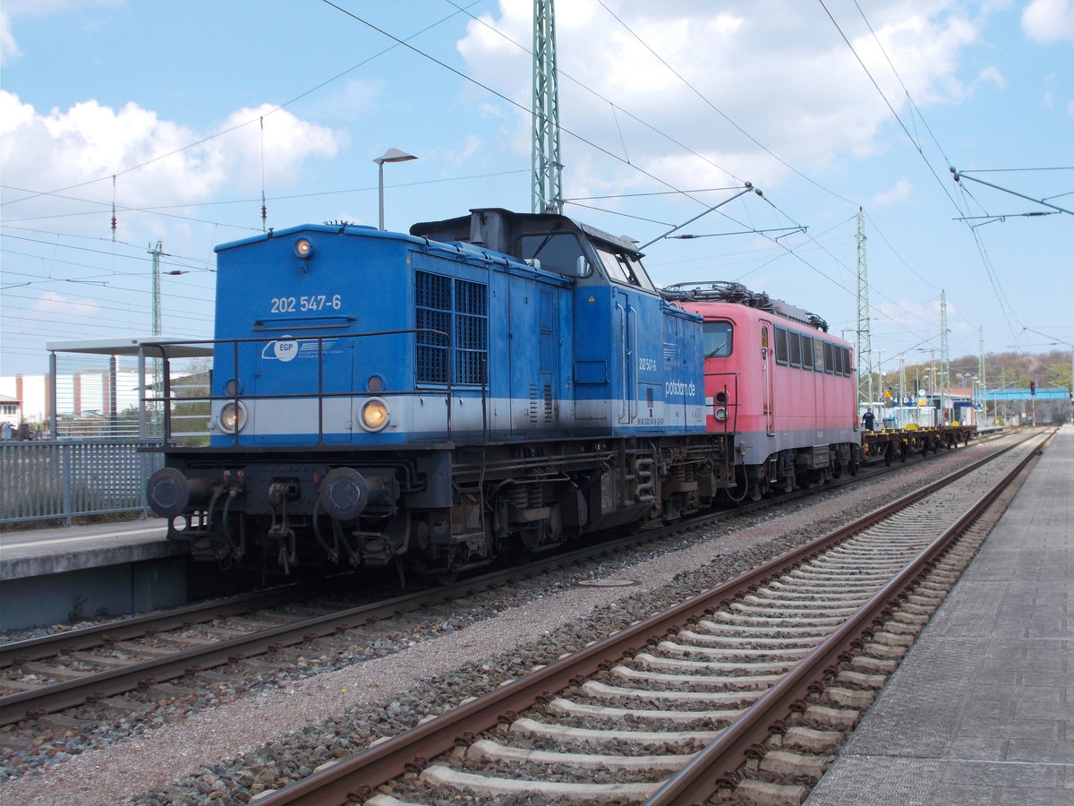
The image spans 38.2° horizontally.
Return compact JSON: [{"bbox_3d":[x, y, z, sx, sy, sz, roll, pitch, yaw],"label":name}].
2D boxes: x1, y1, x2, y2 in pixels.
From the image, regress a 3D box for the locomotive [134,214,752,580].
[{"bbox_3d":[-0.207,-0.210,20.351,3.160,4.260,14.240,-1,-1,19],"label":"locomotive"}]

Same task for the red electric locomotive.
[{"bbox_3d":[4.770,-0.124,35.062,3.050,4.500,16.490,-1,-1,19],"label":"red electric locomotive"}]

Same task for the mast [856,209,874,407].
[{"bbox_3d":[19.233,-4.379,91.306,0.950,14.400,0.600,-1,-1,19],"label":"mast"}]

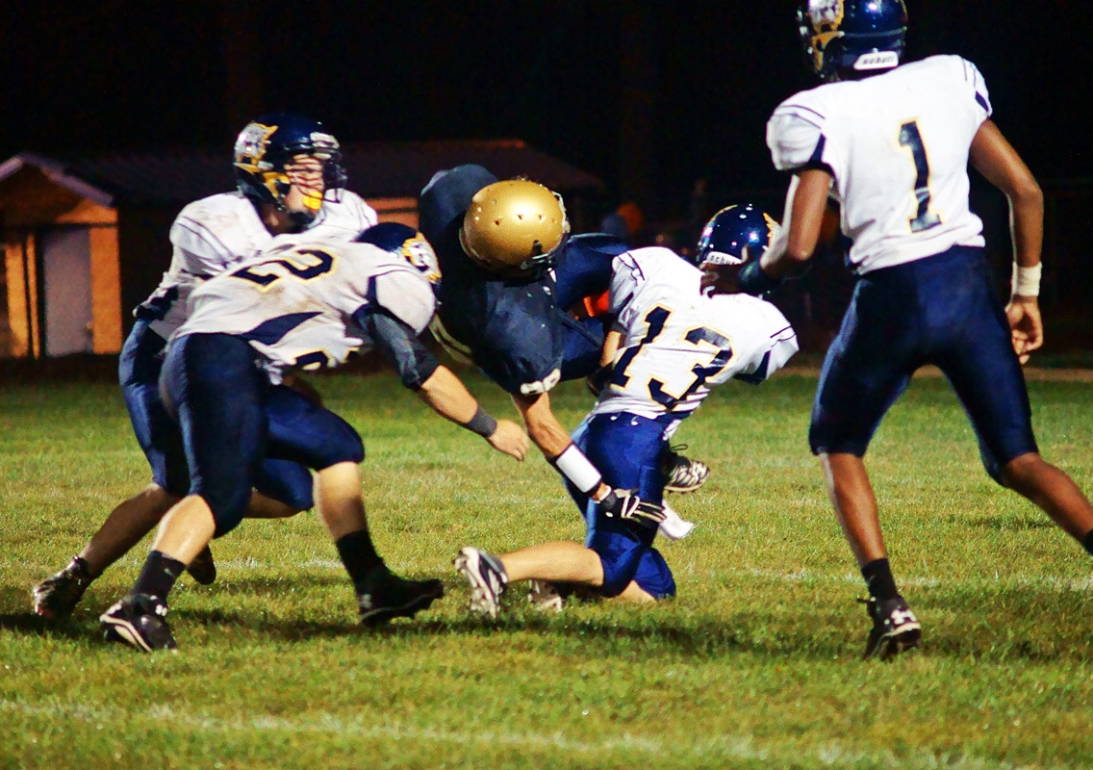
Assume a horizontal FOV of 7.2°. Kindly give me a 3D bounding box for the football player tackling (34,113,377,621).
[{"bbox_3d":[-0.897,-0.050,23.100,0.920,1.340,0.650,-1,1,30],"label":"football player tackling"}]

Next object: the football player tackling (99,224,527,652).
[{"bbox_3d":[-0.606,0.136,22.500,1.100,1.110,0.680,-1,1,-7],"label":"football player tackling"}]

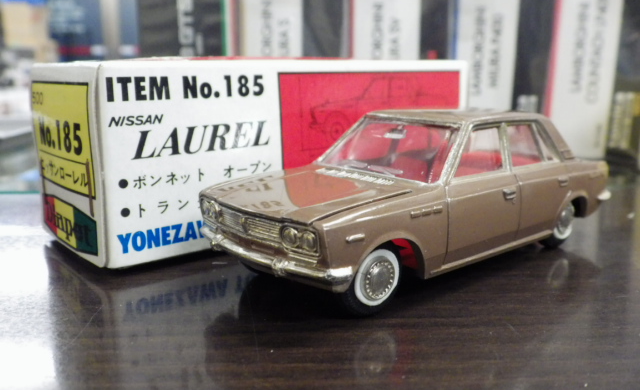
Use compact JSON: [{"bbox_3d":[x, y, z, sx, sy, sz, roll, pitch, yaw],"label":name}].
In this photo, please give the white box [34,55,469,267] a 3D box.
[{"bbox_3d":[-0.013,-0.017,0.190,0.124,0.044,0.043,-10,15,-39],"label":"white box"}]

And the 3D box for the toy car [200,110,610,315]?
[{"bbox_3d":[0.026,-0.003,0.147,0.106,0.034,0.042,-10,16,-40],"label":"toy car"}]

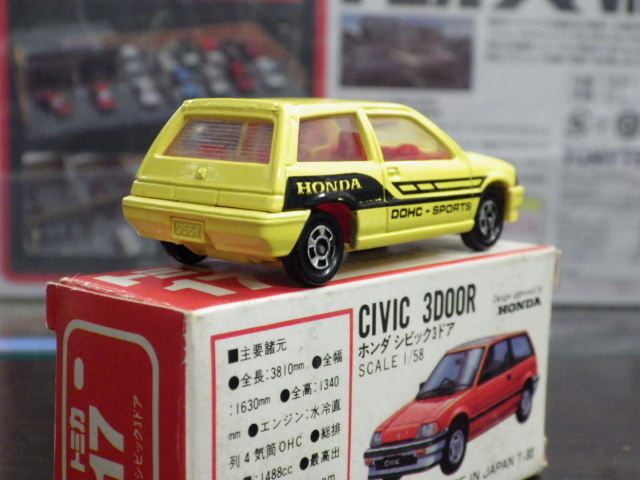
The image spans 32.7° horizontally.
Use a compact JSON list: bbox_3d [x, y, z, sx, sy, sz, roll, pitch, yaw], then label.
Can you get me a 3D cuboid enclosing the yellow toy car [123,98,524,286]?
[{"bbox_3d":[0.004,-0.009,0.168,0.028,0.024,0.067,8,11,39],"label":"yellow toy car"}]

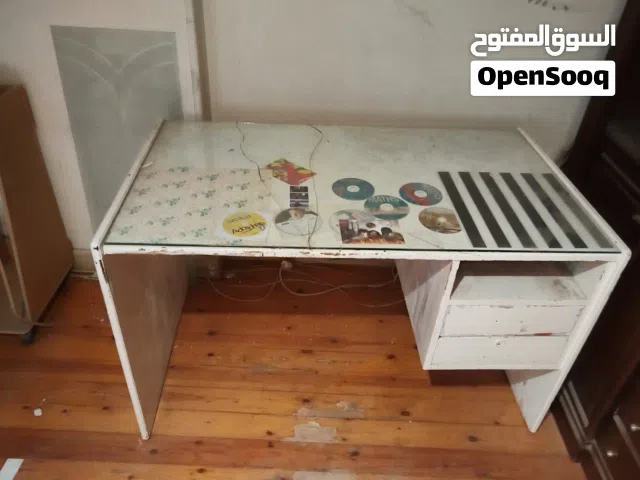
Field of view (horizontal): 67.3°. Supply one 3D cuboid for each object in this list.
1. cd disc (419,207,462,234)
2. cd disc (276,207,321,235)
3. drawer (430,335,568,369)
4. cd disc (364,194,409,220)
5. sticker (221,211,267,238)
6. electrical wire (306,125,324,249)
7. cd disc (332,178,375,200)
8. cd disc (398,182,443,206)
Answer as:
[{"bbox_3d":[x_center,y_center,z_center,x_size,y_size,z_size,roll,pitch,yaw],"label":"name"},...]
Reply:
[{"bbox_3d":[0.316,-0.051,1.237,0.120,0.002,0.120,1,36,-4],"label":"cd disc"},{"bbox_3d":[-0.052,-0.046,1.196,0.120,0.002,0.120,1,36,-4],"label":"cd disc"},{"bbox_3d":[0.503,0.200,1.540,0.378,0.134,0.420,1,36,-4],"label":"drawer"},{"bbox_3d":[0.178,-0.087,1.274,0.120,0.002,0.120,1,36,-4],"label":"cd disc"},{"bbox_3d":[-0.182,-0.039,1.175,0.113,0.001,0.113,1,36,-4],"label":"sticker"},{"bbox_3d":[-0.008,-0.193,1.402,0.066,0.004,0.722,1,36,-4],"label":"electrical wire"},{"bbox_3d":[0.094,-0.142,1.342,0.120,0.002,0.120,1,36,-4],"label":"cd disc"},{"bbox_3d":[0.282,-0.128,1.339,0.120,0.002,0.120,3,36,-2],"label":"cd disc"}]

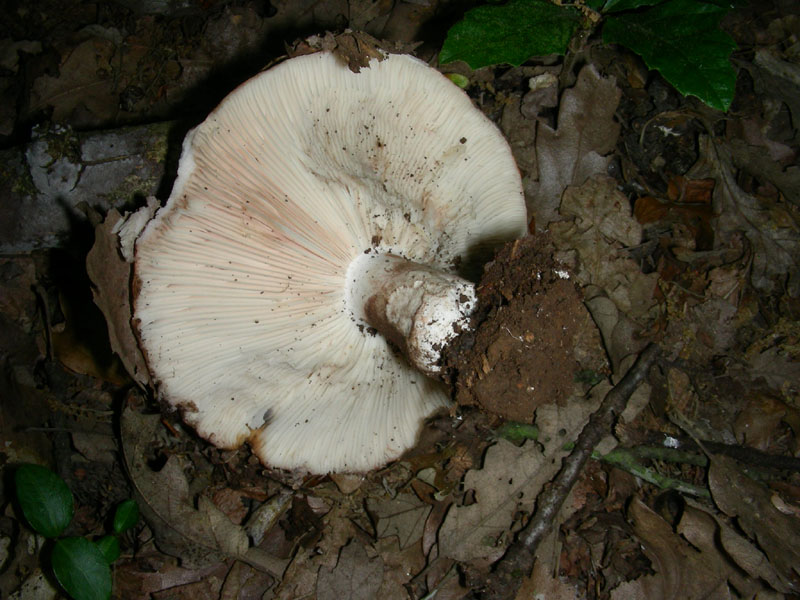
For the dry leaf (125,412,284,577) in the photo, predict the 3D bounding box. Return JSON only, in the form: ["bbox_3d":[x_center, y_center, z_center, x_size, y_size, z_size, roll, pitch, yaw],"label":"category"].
[{"bbox_3d":[-0.091,0.085,0.372,0.105,0.016,0.039,40,70,18],"label":"dry leaf"}]

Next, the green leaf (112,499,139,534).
[{"bbox_3d":[-0.112,0.087,0.355,0.010,0.006,0.015,18,65,8],"label":"green leaf"}]

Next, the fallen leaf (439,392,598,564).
[{"bbox_3d":[0.055,0.076,0.379,0.102,0.012,0.041,-41,71,-18],"label":"fallen leaf"}]

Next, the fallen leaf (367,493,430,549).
[{"bbox_3d":[0.002,0.093,0.373,0.028,0.008,0.025,-14,65,-7],"label":"fallen leaf"}]

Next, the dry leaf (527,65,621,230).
[{"bbox_3d":[0.087,-0.080,0.453,0.043,0.014,0.111,16,65,8],"label":"dry leaf"}]

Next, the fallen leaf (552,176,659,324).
[{"bbox_3d":[0.099,-0.025,0.428,0.045,0.012,0.083,-7,64,-4],"label":"fallen leaf"}]

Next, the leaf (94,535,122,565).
[{"bbox_3d":[-0.118,0.099,0.352,0.012,0.006,0.012,20,66,9],"label":"leaf"}]

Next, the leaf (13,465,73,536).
[{"bbox_3d":[-0.145,0.080,0.358,0.020,0.008,0.036,-31,68,-14],"label":"leaf"}]

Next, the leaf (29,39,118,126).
[{"bbox_3d":[-0.172,-0.115,0.472,0.058,0.012,0.059,-28,67,-13],"label":"leaf"}]

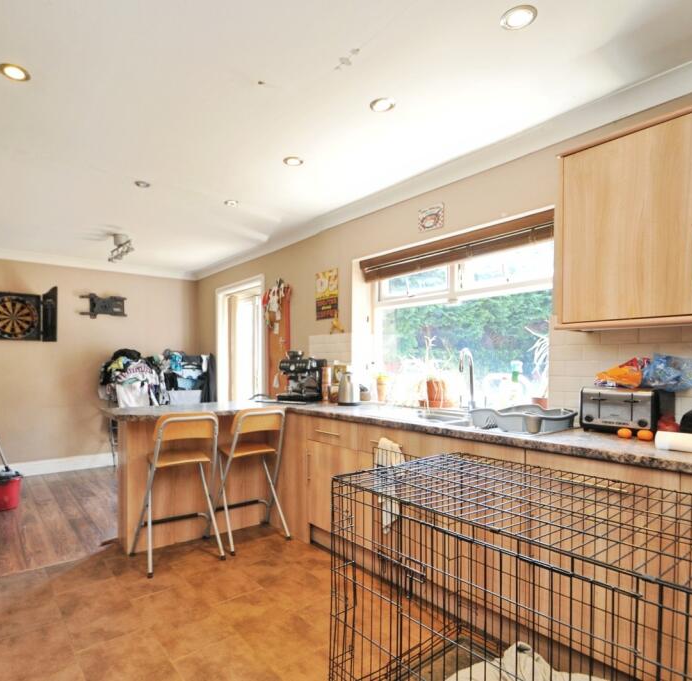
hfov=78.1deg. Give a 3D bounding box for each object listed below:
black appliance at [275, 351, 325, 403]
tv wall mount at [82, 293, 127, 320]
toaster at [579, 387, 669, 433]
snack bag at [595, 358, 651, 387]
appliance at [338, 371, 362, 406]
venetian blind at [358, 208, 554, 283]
[{"bbox_3d":[-0.355,0.294,3.480,0.310,0.400,0.300,-1,-2,30],"label":"black appliance"},{"bbox_3d":[-2.903,-0.410,5.134,0.500,0.300,0.110,2,-4,-41],"label":"tv wall mount"},{"bbox_3d":[1.184,0.297,1.809,0.260,0.178,0.260,2,-4,-41],"label":"toaster"},{"bbox_3d":[1.191,0.142,1.845,0.140,0.135,0.195,2,-4,-41],"label":"snack bag"},{"bbox_3d":[0.021,0.335,2.999,0.170,0.235,0.145,0,-3,0],"label":"appliance"},{"bbox_3d":[0.643,-0.574,2.884,0.070,0.185,1.530,1,-2,-41],"label":"venetian blind"}]

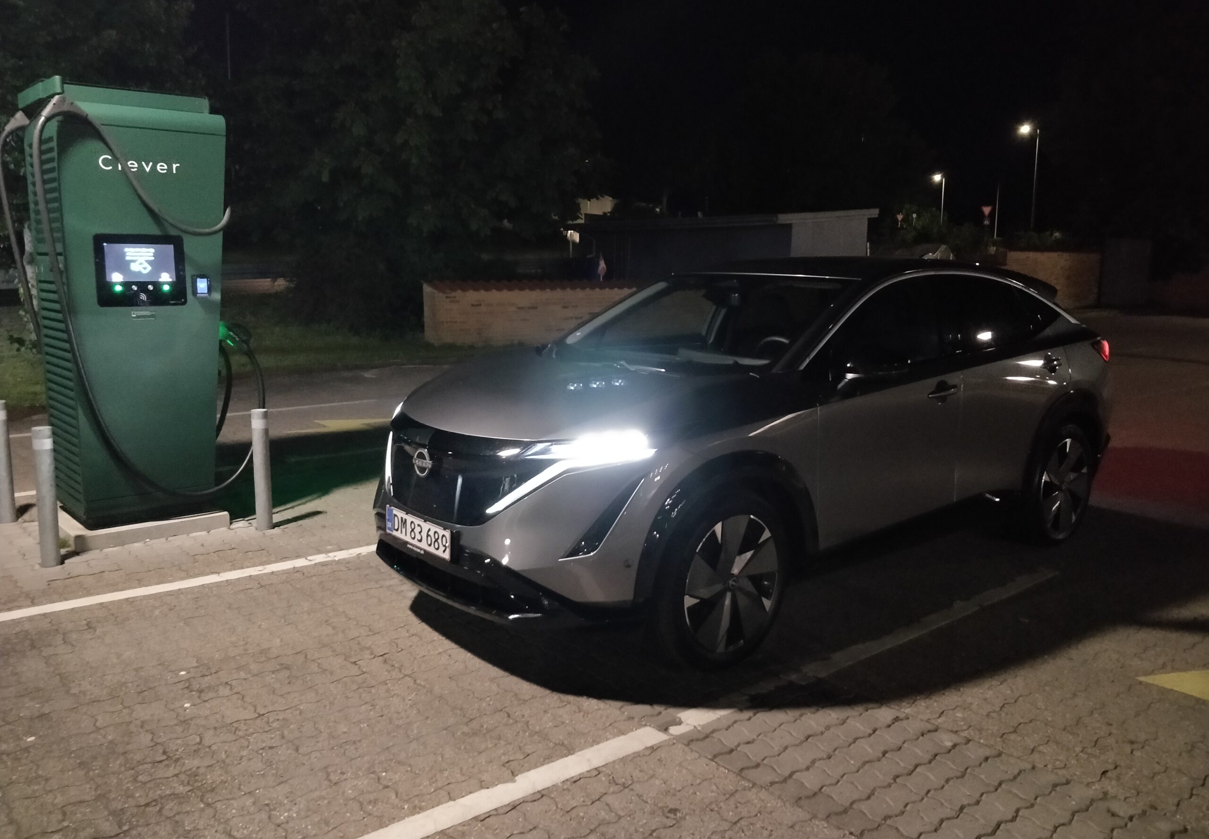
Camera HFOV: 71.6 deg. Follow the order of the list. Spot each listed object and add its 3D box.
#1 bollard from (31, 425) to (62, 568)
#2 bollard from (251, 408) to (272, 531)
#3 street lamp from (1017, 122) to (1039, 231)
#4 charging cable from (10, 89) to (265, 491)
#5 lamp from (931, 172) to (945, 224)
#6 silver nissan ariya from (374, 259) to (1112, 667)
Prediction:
[{"bbox_3d":[-2.987,0.413,4.470,0.109,0.745,0.109,-6,10,-38],"label":"bollard"},{"bbox_3d":[-2.106,0.314,5.209,0.106,0.745,0.106,-6,10,-38],"label":"bollard"},{"bbox_3d":[23.402,-12.673,46.000,1.100,7.200,0.350,-2,8,-17],"label":"street lamp"},{"bbox_3d":[-2.705,-0.655,5.055,1.200,2.250,0.500,-6,10,-38],"label":"charging cable"},{"bbox_3d":[31.865,-19.876,80.000,1.000,7.200,0.350,-2,8,-17],"label":"lamp"},{"bbox_3d":[1.039,-0.058,4.661,4.595,1.660,1.900,-6,10,-38],"label":"silver nissan ariya"}]

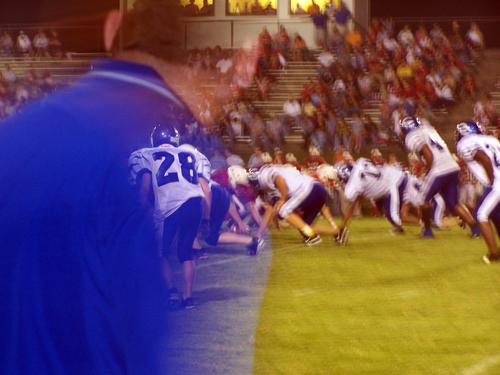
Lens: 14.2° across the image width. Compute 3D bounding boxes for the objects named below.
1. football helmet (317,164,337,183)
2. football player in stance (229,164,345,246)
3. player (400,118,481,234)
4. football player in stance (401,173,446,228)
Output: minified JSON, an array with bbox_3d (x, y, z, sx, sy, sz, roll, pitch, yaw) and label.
[{"bbox_3d":[1.094,-0.200,28.700,0.300,0.250,0.240,20,8,20],"label":"football helmet"},{"bbox_3d":[0.623,0.238,26.600,1.300,1.100,0.800,1,2,24],"label":"football player in stance"},{"bbox_3d":[2.666,-0.133,28.100,1.020,1.700,0.750,1,2,24],"label":"player"},{"bbox_3d":[2.605,0.193,29.800,1.050,0.880,0.750,1,2,24],"label":"football player in stance"}]

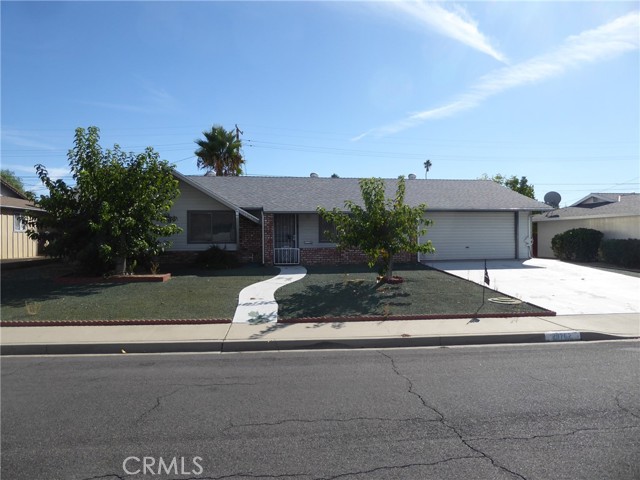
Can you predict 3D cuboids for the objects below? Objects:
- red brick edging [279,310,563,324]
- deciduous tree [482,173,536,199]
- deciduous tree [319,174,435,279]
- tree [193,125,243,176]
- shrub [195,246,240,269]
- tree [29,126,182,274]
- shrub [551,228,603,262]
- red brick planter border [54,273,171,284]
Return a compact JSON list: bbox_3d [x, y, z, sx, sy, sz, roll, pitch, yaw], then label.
[{"bbox_3d":[1.730,1.300,7.820,4.850,0.090,0.100,0,0,-6],"label":"red brick edging"},{"bbox_3d":[14.900,-2.100,36.000,5.000,6.200,4.800,0,0,-8],"label":"deciduous tree"},{"bbox_3d":[1.720,-0.320,14.000,3.500,3.200,3.300,0,0,-8],"label":"deciduous tree"},{"bbox_3d":[-7.600,-3.800,35.000,3.800,9.800,3.800,0,0,-8],"label":"tree"},{"bbox_3d":[-3.930,0.660,17.700,1.600,0.900,1.300,0,0,-8],"label":"shrub"},{"bbox_3d":[-6.450,-1.170,13.900,4.500,4.400,4.200,0,0,-8],"label":"tree"},{"bbox_3d":[11.200,0.220,20.200,2.000,1.500,1.800,0,0,-8],"label":"shrub"},{"bbox_3d":[-6.100,1.150,13.800,3.000,0.140,1.200,0,0,-6],"label":"red brick planter border"}]

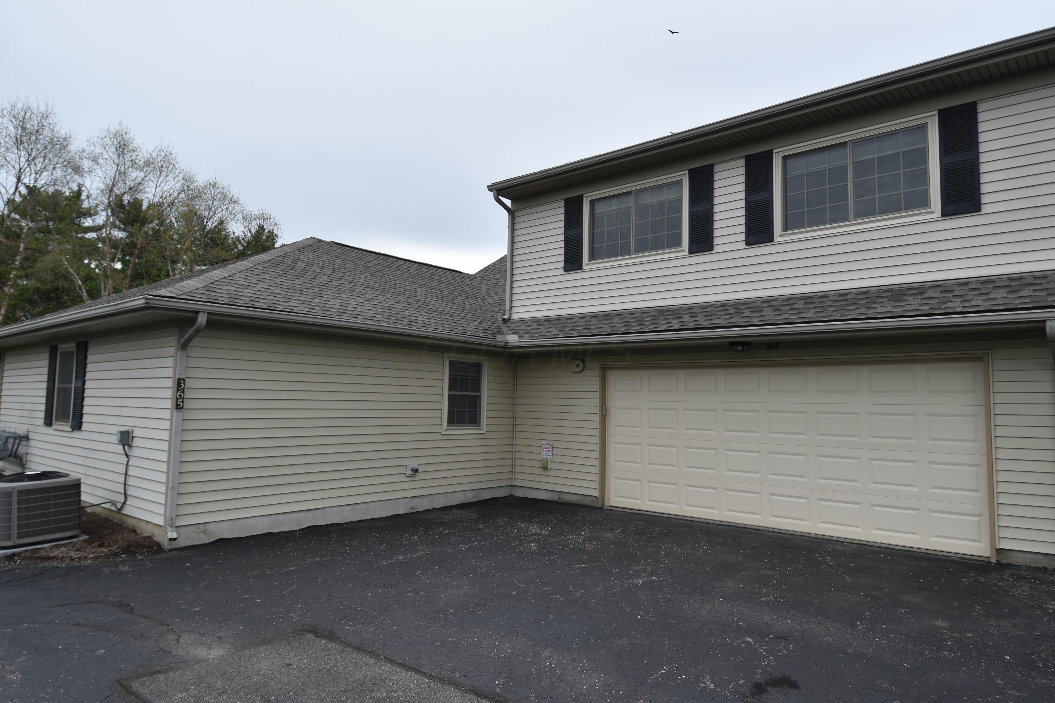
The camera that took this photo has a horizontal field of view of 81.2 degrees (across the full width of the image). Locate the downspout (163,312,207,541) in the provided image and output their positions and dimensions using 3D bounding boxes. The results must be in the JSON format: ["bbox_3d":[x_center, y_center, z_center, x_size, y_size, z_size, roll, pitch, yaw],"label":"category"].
[{"bbox_3d":[-3.714,0.827,6.697,0.620,2.472,0.087,-3,-6,43],"label":"downspout"}]

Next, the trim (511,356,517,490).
[{"bbox_3d":[-0.224,1.223,10.800,0.045,2.273,0.045,-2,-6,39],"label":"trim"}]

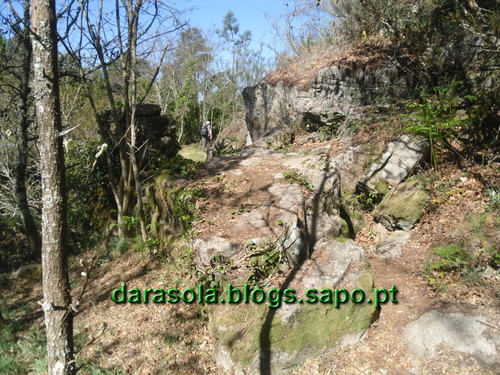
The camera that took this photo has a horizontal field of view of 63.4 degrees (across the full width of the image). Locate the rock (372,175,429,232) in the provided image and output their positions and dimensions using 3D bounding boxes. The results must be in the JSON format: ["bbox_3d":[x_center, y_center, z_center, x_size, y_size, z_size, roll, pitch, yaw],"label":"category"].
[{"bbox_3d":[2.360,0.250,6.300,0.820,0.660,0.750,2,6,22],"label":"rock"}]

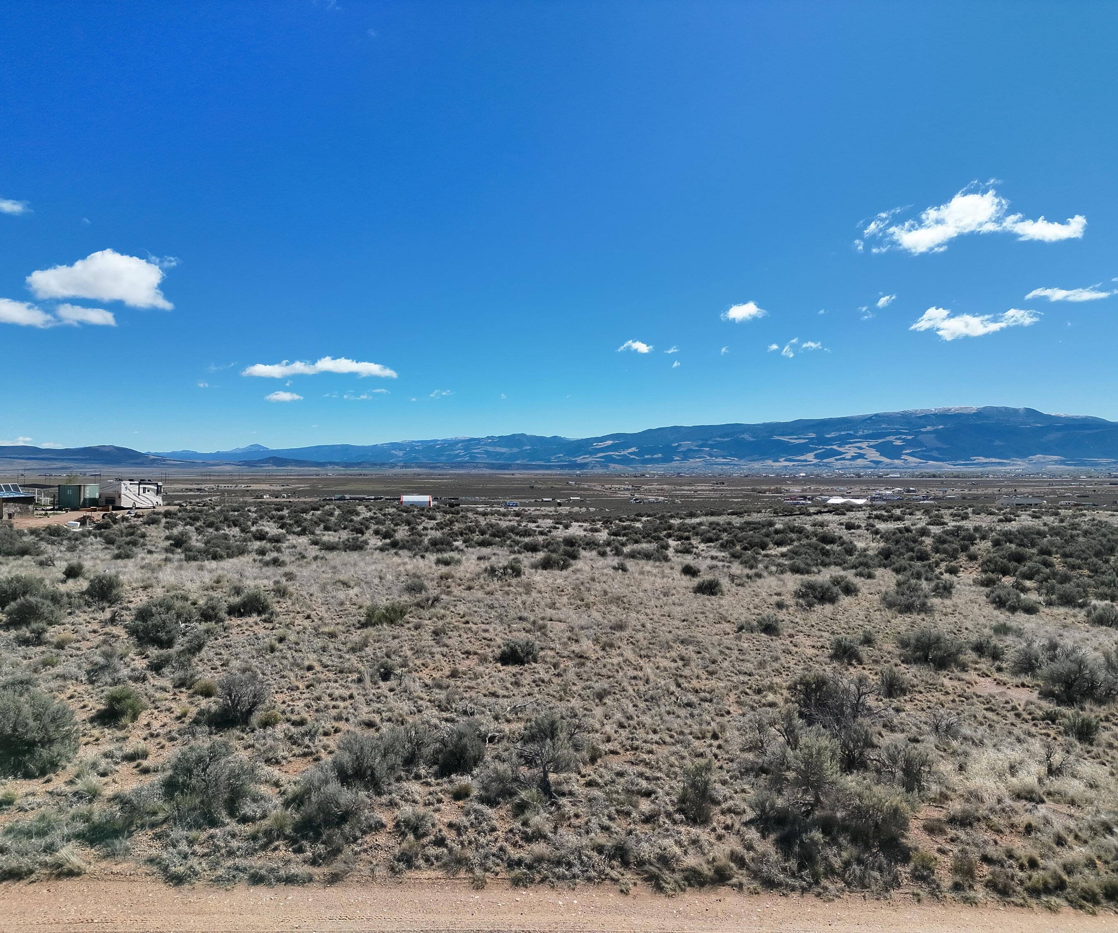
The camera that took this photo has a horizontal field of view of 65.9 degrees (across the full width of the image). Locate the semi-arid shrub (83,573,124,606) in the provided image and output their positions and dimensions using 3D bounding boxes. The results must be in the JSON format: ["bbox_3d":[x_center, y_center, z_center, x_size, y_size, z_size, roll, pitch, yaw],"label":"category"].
[{"bbox_3d":[-15.700,4.217,29.742,1.245,1.066,1.145,0,0,-28],"label":"semi-arid shrub"}]

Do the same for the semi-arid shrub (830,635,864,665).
[{"bbox_3d":[6.991,4.431,20.962,0.784,0.638,0.721,0,0,18],"label":"semi-arid shrub"}]

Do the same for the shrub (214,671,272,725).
[{"bbox_3d":[-5.881,4.290,16.061,0.969,0.920,0.891,0,0,-20],"label":"shrub"}]

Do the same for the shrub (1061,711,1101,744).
[{"bbox_3d":[9.344,4.647,15.442,0.692,0.506,0.637,0,0,0],"label":"shrub"}]

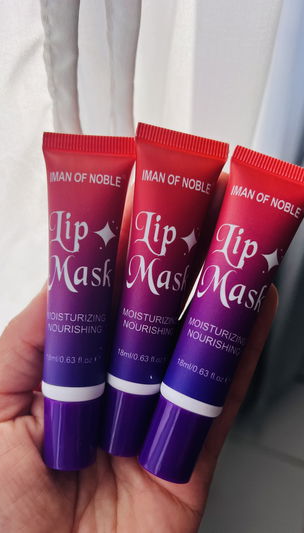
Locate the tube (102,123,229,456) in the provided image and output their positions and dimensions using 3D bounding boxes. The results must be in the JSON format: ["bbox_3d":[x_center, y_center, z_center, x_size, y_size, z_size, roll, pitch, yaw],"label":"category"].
[{"bbox_3d":[0.002,0.008,0.134,0.031,0.107,0.020,10,-1,-8],"label":"tube"}]

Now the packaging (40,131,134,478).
[{"bbox_3d":[-0.023,0.009,0.132,0.031,0.107,0.020,3,-5,-1],"label":"packaging"}]

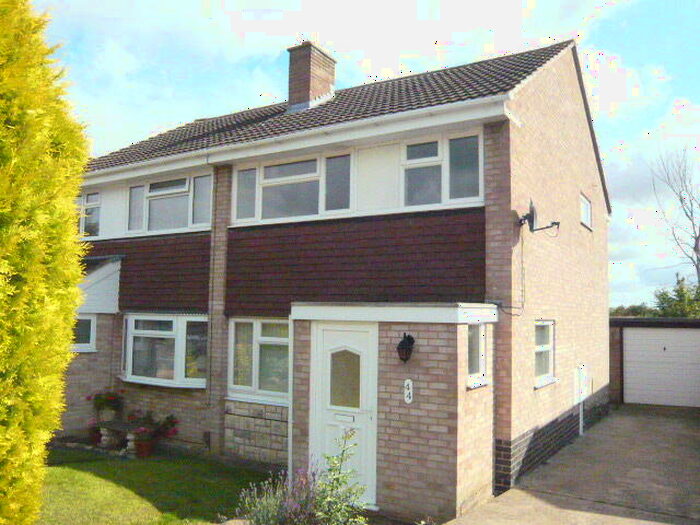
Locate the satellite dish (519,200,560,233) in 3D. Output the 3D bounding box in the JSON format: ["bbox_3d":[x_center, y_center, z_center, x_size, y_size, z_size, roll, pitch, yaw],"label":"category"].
[{"bbox_3d":[2.409,-0.590,7.120,0.520,0.410,0.430,-1,-5,25],"label":"satellite dish"}]

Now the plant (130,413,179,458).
[{"bbox_3d":[-3.301,2.880,9.470,0.618,0.700,0.536,-2,-6,33],"label":"plant"}]

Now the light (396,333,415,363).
[{"bbox_3d":[0.601,0.913,6.080,0.170,0.325,0.250,-2,-6,32],"label":"light"}]

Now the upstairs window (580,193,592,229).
[{"bbox_3d":[4.719,-1.016,11.427,0.134,0.597,1.112,-2,-6,33],"label":"upstairs window"}]

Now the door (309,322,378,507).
[{"bbox_3d":[-0.066,1.706,6.614,0.920,2.010,0.090,-2,-6,32],"label":"door"}]

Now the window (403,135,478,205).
[{"bbox_3d":[1.227,-1.207,7.594,1.184,0.968,0.134,-2,-6,33],"label":"window"}]

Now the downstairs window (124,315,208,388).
[{"bbox_3d":[-3.441,1.565,10.167,2.245,1.205,0.309,-2,-6,33],"label":"downstairs window"}]

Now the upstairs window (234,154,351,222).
[{"bbox_3d":[-0.937,-1.149,8.891,2.330,0.960,0.100,-2,-6,32],"label":"upstairs window"}]

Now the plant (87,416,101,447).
[{"bbox_3d":[-4.506,3.031,10.140,0.330,0.484,0.330,-2,-6,33],"label":"plant"}]

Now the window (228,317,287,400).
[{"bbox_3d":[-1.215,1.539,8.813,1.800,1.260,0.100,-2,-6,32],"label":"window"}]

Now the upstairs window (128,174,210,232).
[{"bbox_3d":[-3.389,-1.069,10.542,2.287,0.978,0.134,-2,-6,33],"label":"upstairs window"}]

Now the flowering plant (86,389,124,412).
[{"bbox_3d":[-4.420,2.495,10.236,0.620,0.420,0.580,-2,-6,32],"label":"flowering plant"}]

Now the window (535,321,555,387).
[{"bbox_3d":[2.849,1.325,8.354,0.144,0.948,1.184,-2,-6,33],"label":"window"}]

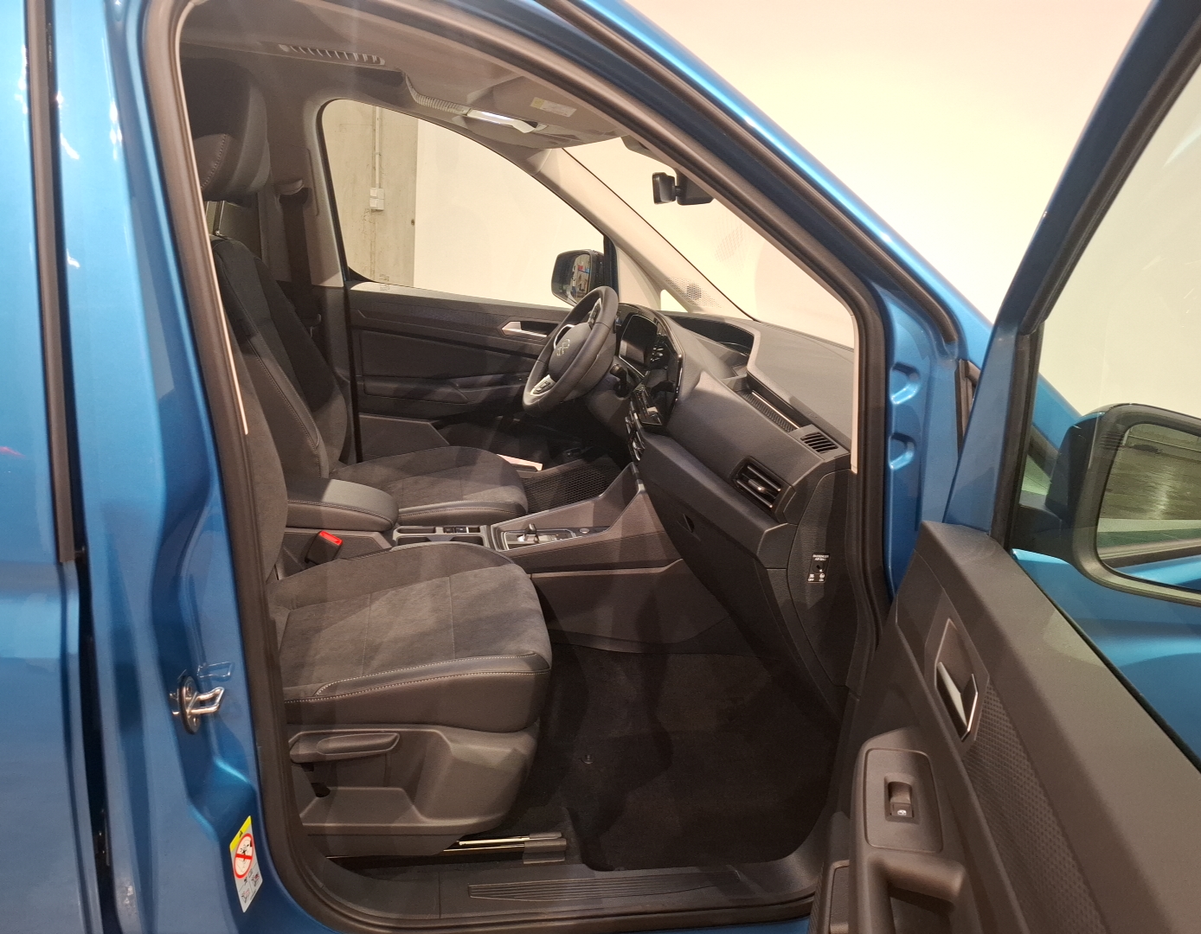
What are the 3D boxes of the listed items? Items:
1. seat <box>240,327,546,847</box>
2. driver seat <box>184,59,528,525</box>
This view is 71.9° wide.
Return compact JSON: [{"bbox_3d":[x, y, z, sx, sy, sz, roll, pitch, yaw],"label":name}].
[{"bbox_3d":[-0.463,-0.056,1.275,0.790,1.160,0.530,3,16,-11],"label":"seat"},{"bbox_3d":[-0.553,-0.284,1.969,0.790,1.170,0.530,3,16,-11],"label":"driver seat"}]

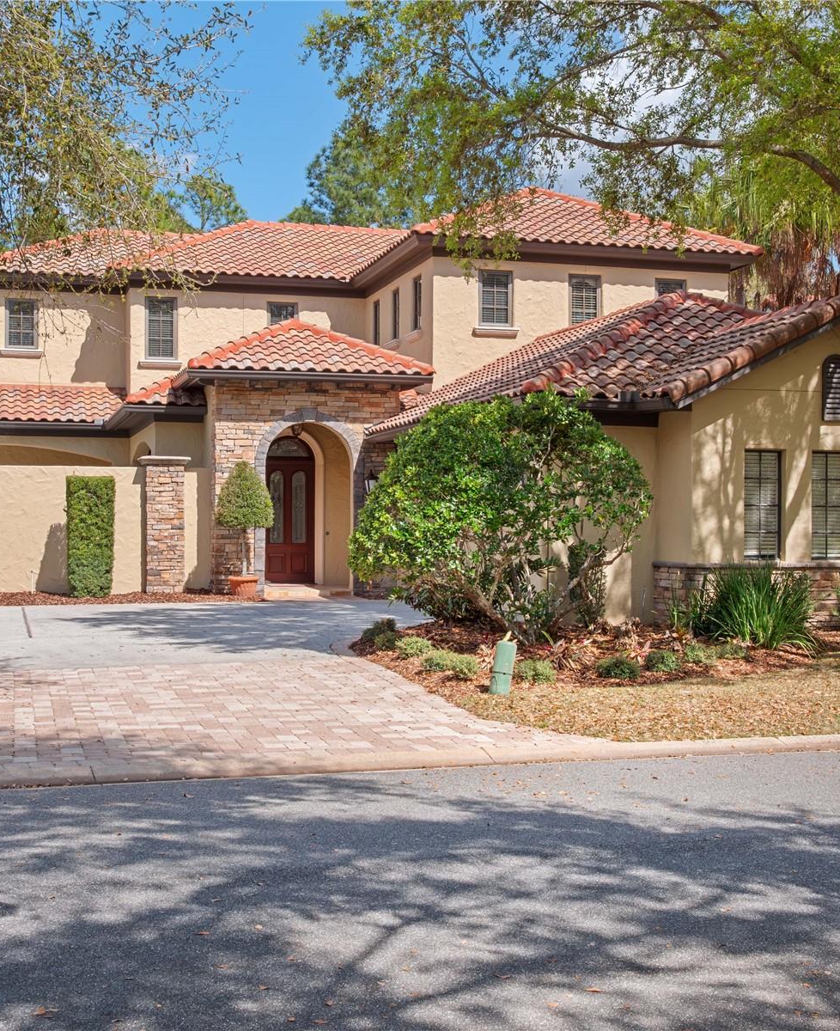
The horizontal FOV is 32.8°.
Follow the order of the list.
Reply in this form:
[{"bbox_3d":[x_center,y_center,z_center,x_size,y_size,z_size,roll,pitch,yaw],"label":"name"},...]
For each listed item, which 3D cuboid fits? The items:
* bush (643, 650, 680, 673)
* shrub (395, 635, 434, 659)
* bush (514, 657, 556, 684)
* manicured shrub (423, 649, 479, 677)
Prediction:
[{"bbox_3d":[2.578,1.544,15.250,0.378,0.232,0.370,0,0,0],"label":"bush"},{"bbox_3d":[-0.056,1.501,16.476,0.446,0.238,0.437,0,0,0],"label":"shrub"},{"bbox_3d":[1.152,1.539,14.261,0.407,0.234,0.399,0,0,0],"label":"bush"},{"bbox_3d":[0.325,1.506,14.688,0.596,0.261,0.471,0,0,0],"label":"manicured shrub"}]

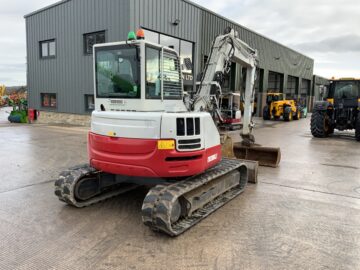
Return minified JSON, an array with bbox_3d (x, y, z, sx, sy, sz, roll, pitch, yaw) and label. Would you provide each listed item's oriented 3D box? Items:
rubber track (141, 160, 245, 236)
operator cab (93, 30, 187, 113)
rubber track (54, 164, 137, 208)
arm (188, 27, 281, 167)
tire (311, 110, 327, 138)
[{"bbox_3d":[0.437,0.898,4.964,0.447,0.556,2.802,6,8,32],"label":"rubber track"},{"bbox_3d":[-0.644,-0.993,5.509,1.030,1.400,1.450,6,8,31],"label":"operator cab"},{"bbox_3d":[-1.072,0.744,5.895,0.447,0.556,2.802,6,8,32],"label":"rubber track"},{"bbox_3d":[1.308,-0.729,7.033,1.450,3.320,3.750,6,8,31],"label":"arm"},{"bbox_3d":[6.770,-0.674,14.608,0.570,1.620,1.620,6,8,33],"label":"tire"}]

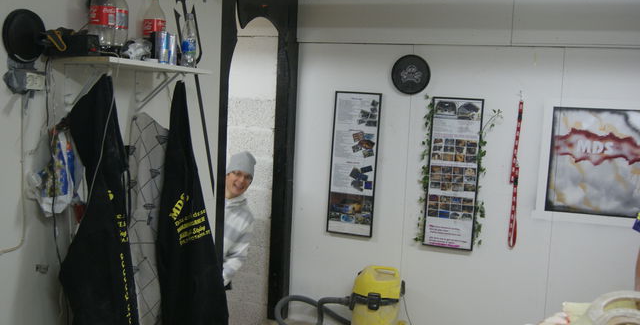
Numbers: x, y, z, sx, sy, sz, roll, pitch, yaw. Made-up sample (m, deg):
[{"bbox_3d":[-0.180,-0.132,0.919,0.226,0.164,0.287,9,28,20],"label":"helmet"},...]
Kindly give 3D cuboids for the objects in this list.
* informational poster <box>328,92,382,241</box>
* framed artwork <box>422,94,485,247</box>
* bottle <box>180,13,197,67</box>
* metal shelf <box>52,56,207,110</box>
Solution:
[{"bbox_3d":[0.222,0.014,4.503,0.311,0.926,0.020,5,5,21],"label":"informational poster"},{"bbox_3d":[0.819,0.071,4.269,0.310,0.925,0.020,5,5,21],"label":"framed artwork"},{"bbox_3d":[-0.571,-0.531,3.042,0.066,0.234,0.066,3,5,0],"label":"bottle"},{"bbox_3d":[-0.745,-0.309,2.881,0.250,0.197,0.730,5,5,21],"label":"metal shelf"}]

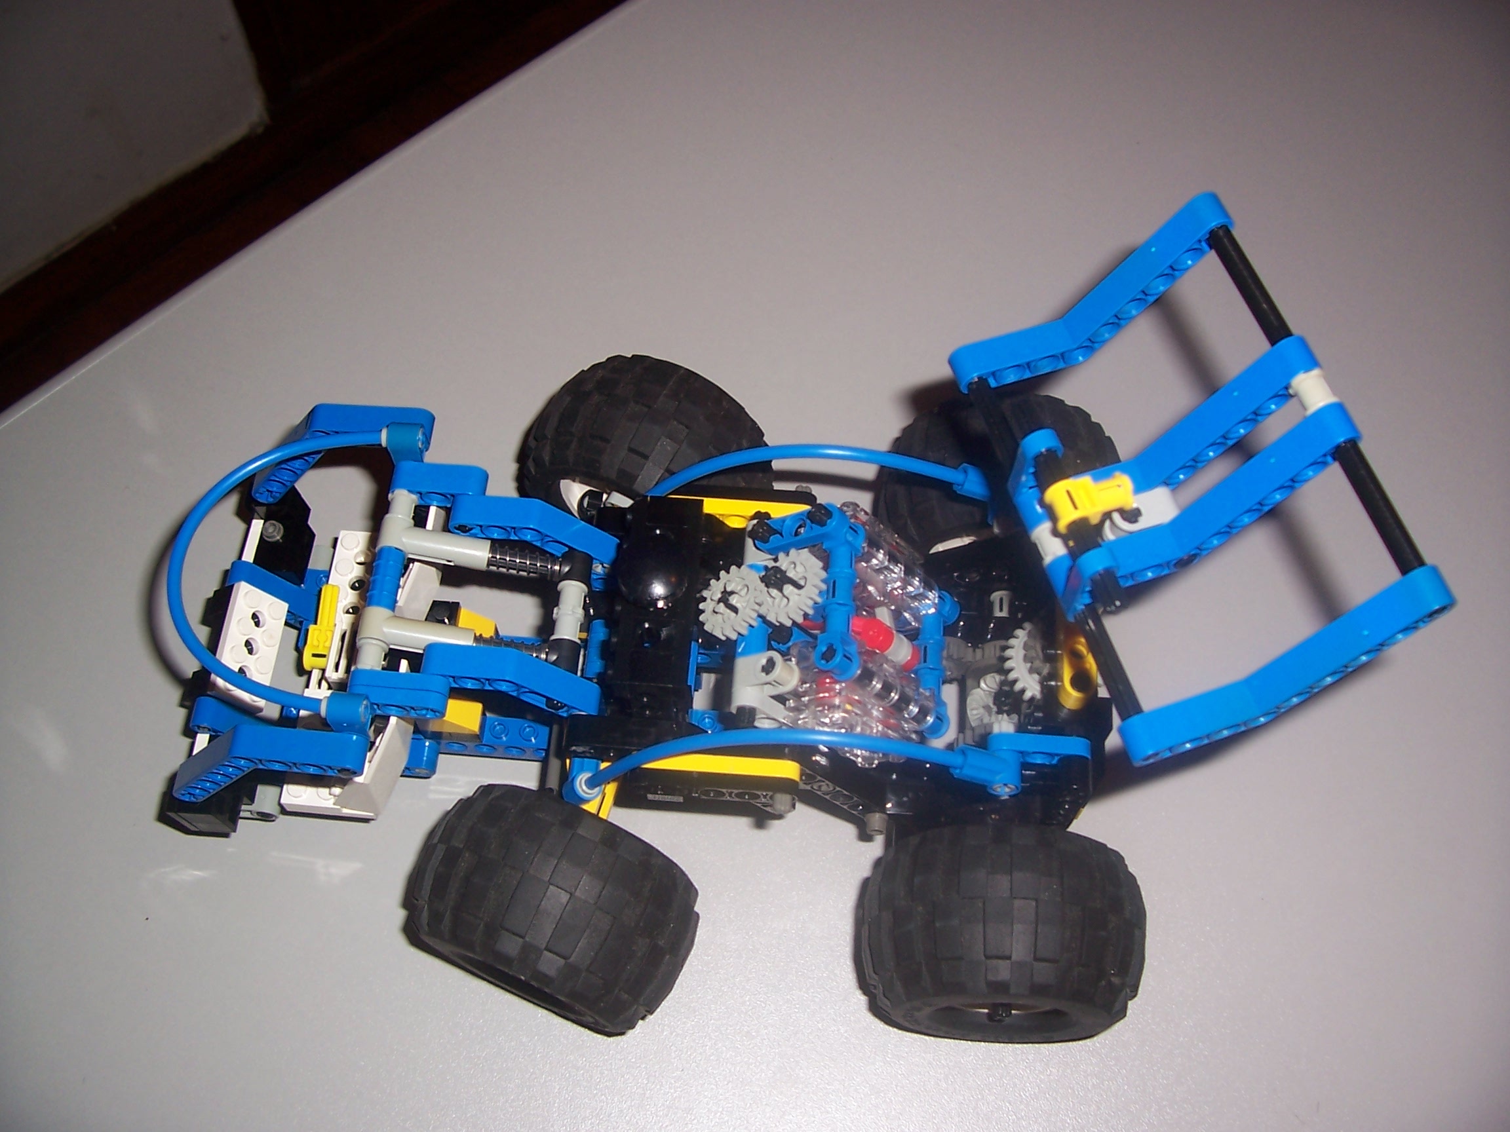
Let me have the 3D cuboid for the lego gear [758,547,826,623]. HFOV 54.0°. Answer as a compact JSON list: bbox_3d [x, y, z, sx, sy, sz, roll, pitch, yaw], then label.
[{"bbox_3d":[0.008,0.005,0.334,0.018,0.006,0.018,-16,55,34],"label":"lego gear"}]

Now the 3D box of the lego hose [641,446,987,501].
[{"bbox_3d":[0.008,-0.021,0.363,0.100,0.033,0.006,-4,62,17],"label":"lego hose"}]

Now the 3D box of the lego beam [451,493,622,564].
[{"bbox_3d":[-0.052,-0.008,0.364,0.044,0.016,0.008,17,62,-22],"label":"lego beam"}]

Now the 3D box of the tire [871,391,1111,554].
[{"bbox_3d":[0.067,-0.015,0.403,0.069,0.069,0.040,2,63,4],"label":"tire"}]

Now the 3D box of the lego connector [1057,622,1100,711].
[{"bbox_3d":[0.076,0.021,0.349,0.008,0.008,0.024,2,63,4],"label":"lego connector"}]

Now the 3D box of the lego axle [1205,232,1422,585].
[{"bbox_3d":[0.104,-0.032,0.277,0.005,0.005,0.096,-17,65,-6],"label":"lego axle"}]

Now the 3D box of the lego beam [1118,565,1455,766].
[{"bbox_3d":[0.099,0.020,0.276,0.065,0.021,0.008,-32,63,24],"label":"lego beam"}]

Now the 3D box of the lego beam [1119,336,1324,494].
[{"bbox_3d":[0.084,-0.023,0.297,0.065,0.021,0.008,-32,63,24],"label":"lego beam"}]

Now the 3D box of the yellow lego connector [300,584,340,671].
[{"bbox_3d":[-0.115,0.016,0.394,0.008,0.008,0.024,4,63,2],"label":"yellow lego connector"}]

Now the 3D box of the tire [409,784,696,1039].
[{"bbox_3d":[-0.049,0.083,0.361,0.069,0.069,0.040,22,65,11],"label":"tire"}]

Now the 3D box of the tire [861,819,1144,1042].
[{"bbox_3d":[0.057,0.088,0.351,0.069,0.069,0.040,2,63,4],"label":"tire"}]

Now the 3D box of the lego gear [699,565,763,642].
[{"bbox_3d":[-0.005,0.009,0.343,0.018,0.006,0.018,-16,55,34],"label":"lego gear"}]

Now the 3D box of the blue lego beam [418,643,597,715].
[{"bbox_3d":[-0.055,0.026,0.345,0.043,0.016,0.008,16,61,-21],"label":"blue lego beam"}]

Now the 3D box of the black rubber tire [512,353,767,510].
[{"bbox_3d":[-0.029,-0.026,0.417,0.069,0.069,0.040,24,66,12],"label":"black rubber tire"}]

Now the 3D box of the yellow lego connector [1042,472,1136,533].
[{"bbox_3d":[0.064,-0.012,0.287,0.017,0.008,0.008,-17,65,-6],"label":"yellow lego connector"}]

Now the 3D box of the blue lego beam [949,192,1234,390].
[{"bbox_3d":[0.074,-0.056,0.320,0.065,0.021,0.008,-32,66,23],"label":"blue lego beam"}]

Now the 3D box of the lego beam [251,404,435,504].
[{"bbox_3d":[-0.115,-0.031,0.395,0.065,0.021,0.008,-13,58,32],"label":"lego beam"}]

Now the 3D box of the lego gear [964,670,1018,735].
[{"bbox_3d":[0.061,0.035,0.381,0.013,0.009,0.013,4,63,2],"label":"lego gear"}]

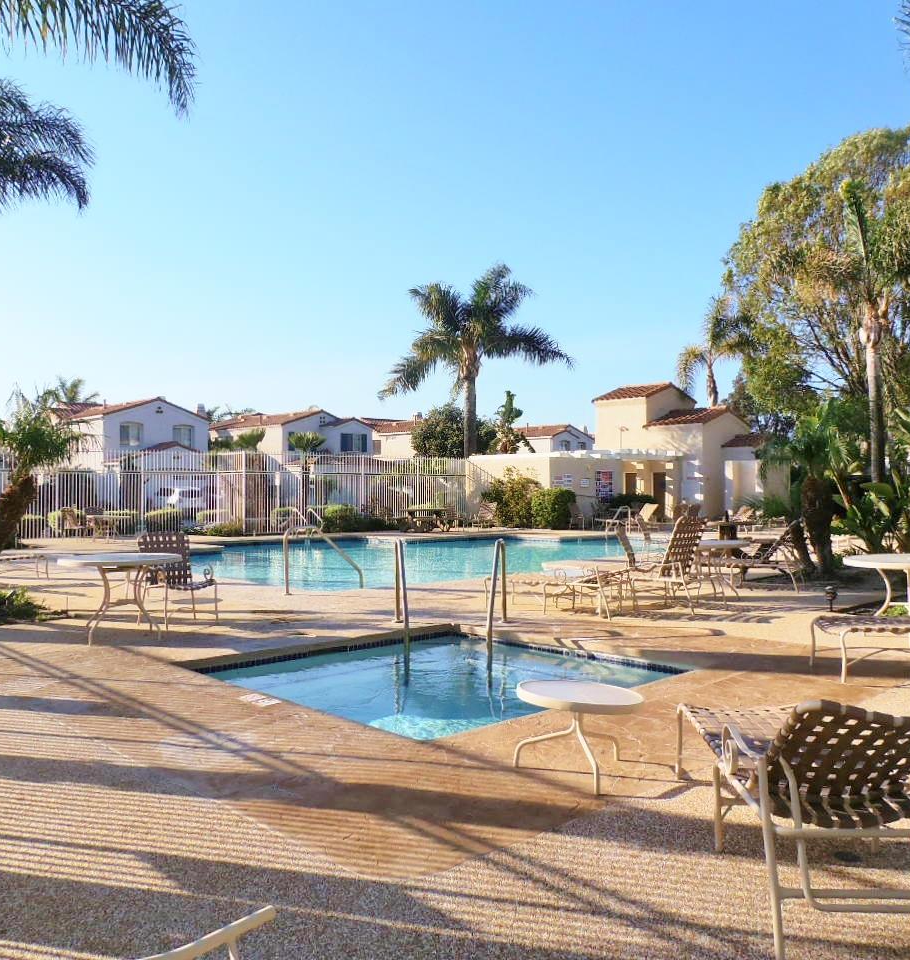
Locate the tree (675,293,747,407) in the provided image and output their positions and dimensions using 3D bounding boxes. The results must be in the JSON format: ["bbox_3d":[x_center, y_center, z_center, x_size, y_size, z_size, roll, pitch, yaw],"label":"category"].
[{"bbox_3d":[13.300,-3.852,46.000,3.900,11.700,3.800,0,-1,0],"label":"tree"}]

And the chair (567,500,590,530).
[{"bbox_3d":[4.080,1.274,29.400,0.720,0.980,0.650,-1,-1,37],"label":"chair"}]

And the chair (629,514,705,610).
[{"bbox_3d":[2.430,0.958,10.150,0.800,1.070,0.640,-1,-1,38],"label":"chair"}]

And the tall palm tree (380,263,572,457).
[{"bbox_3d":[0.800,-3.357,35.000,7.400,10.400,7.000,0,-1,0],"label":"tall palm tree"}]

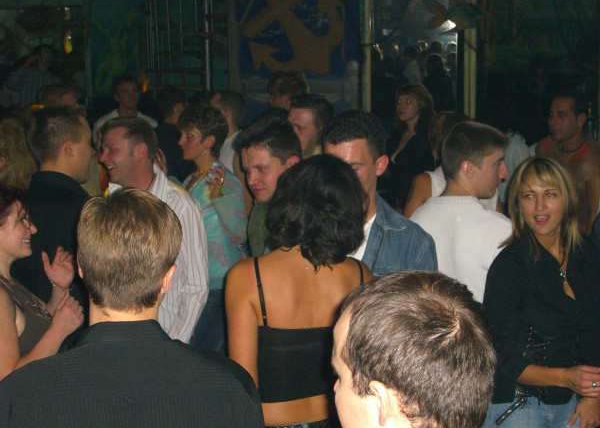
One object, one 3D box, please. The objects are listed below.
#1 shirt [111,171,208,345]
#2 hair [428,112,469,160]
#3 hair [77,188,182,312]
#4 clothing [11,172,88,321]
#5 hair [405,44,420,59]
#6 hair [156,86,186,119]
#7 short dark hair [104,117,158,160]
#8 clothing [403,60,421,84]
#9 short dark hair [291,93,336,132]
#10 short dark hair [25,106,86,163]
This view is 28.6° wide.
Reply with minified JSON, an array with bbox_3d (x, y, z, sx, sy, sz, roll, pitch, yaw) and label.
[{"bbox_3d":[-0.474,0.141,3.920,0.320,0.620,0.460,-5,11,-23],"label":"shirt"},{"bbox_3d":[0.581,-0.286,4.400,0.190,0.200,0.210,-2,10,-8],"label":"hair"},{"bbox_3d":[-0.287,0.058,1.990,0.172,0.205,0.200,1,10,11],"label":"hair"},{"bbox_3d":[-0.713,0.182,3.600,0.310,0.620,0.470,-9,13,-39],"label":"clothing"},{"bbox_3d":[1.069,-1.544,11.200,0.185,0.165,0.160,-6,11,-28],"label":"hair"},{"bbox_3d":[-0.692,-0.600,6.400,0.165,0.185,0.190,7,12,36],"label":"hair"},{"bbox_3d":[-0.558,-0.248,3.880,0.195,0.165,0.165,-6,11,-28],"label":"short dark hair"},{"bbox_3d":[1.060,-1.231,11.200,0.270,0.520,0.420,-6,11,-28],"label":"clothing"},{"bbox_3d":[0.052,-0.388,4.550,0.190,0.165,0.165,-8,12,-38],"label":"short dark hair"},{"bbox_3d":[-0.738,-0.238,3.570,0.195,0.180,0.165,-8,12,-37],"label":"short dark hair"}]

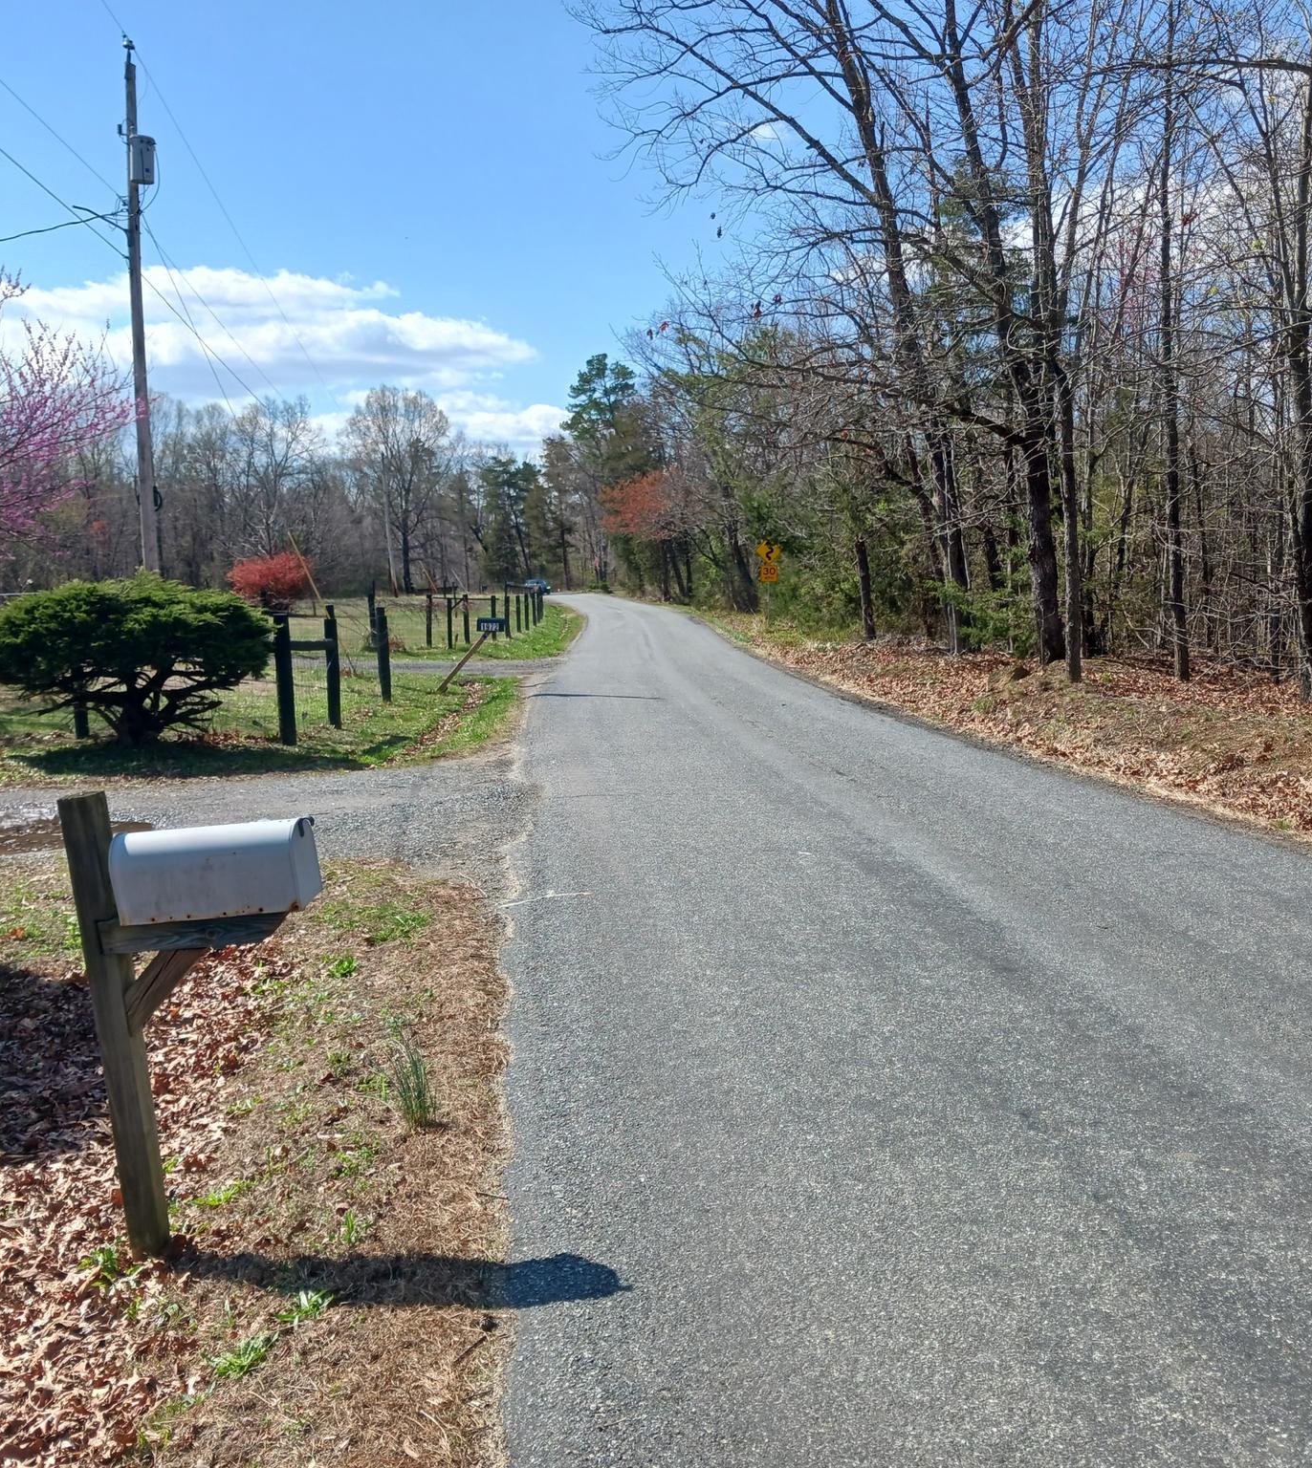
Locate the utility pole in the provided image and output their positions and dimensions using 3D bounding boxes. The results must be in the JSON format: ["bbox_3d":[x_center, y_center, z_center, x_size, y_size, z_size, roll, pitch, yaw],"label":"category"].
[{"bbox_3d":[-8.171,-5.782,24.470,0.480,10.287,0.380,0,6,0],"label":"utility pole"}]

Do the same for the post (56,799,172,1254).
[{"bbox_3d":[-1.439,0.795,4.101,0.089,1.288,0.089,-5,10,1],"label":"post"}]

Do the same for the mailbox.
[{"bbox_3d":[-1.153,0.353,4.021,0.494,0.220,0.169,-5,10,1],"label":"mailbox"}]

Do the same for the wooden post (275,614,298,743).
[{"bbox_3d":[-3.834,-0.556,15.905,0.150,1.359,0.150,-2,6,0],"label":"wooden post"}]

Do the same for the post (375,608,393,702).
[{"bbox_3d":[-3.771,-1.093,21.302,0.140,1.320,0.140,-3,6,0],"label":"post"}]

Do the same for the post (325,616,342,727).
[{"bbox_3d":[-3.766,-0.708,17.896,0.125,1.297,0.125,-1,6,0],"label":"post"}]

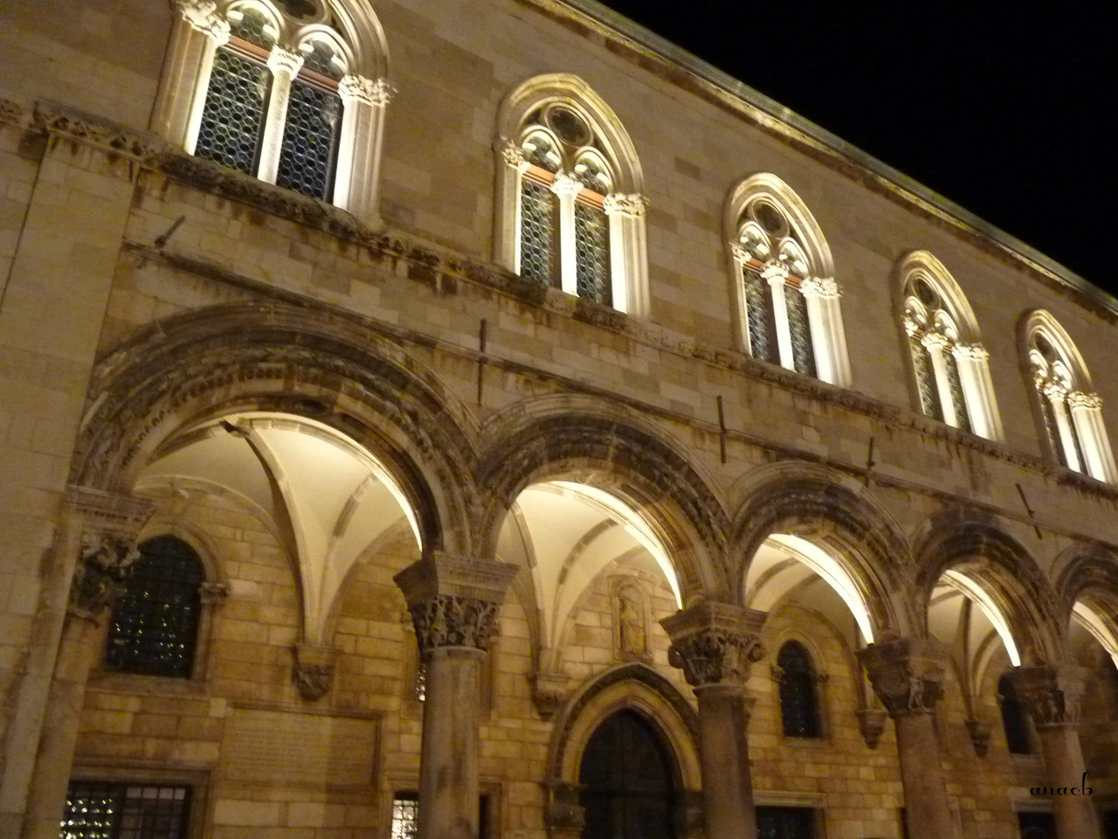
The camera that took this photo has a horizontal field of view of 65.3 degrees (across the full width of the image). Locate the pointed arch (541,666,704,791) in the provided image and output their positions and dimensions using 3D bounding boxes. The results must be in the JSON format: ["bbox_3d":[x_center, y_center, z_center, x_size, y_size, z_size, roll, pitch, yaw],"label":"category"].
[{"bbox_3d":[1.166,5.240,14.933,3.572,1.976,0.456,16,-30,-29],"label":"pointed arch"}]

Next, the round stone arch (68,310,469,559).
[{"bbox_3d":[-2.822,0.112,9.481,4.100,2.405,0.919,15,-29,-31],"label":"round stone arch"}]

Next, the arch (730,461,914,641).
[{"bbox_3d":[3.894,2.005,13.560,4.133,2.463,0.919,15,-29,-31],"label":"arch"}]

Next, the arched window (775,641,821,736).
[{"bbox_3d":[4.656,5.411,17.505,1.060,1.813,0.342,16,-30,-29],"label":"arched window"}]

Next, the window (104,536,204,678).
[{"bbox_3d":[-5.561,2.592,12.335,1.162,2.045,0.334,15,-29,-31],"label":"window"}]

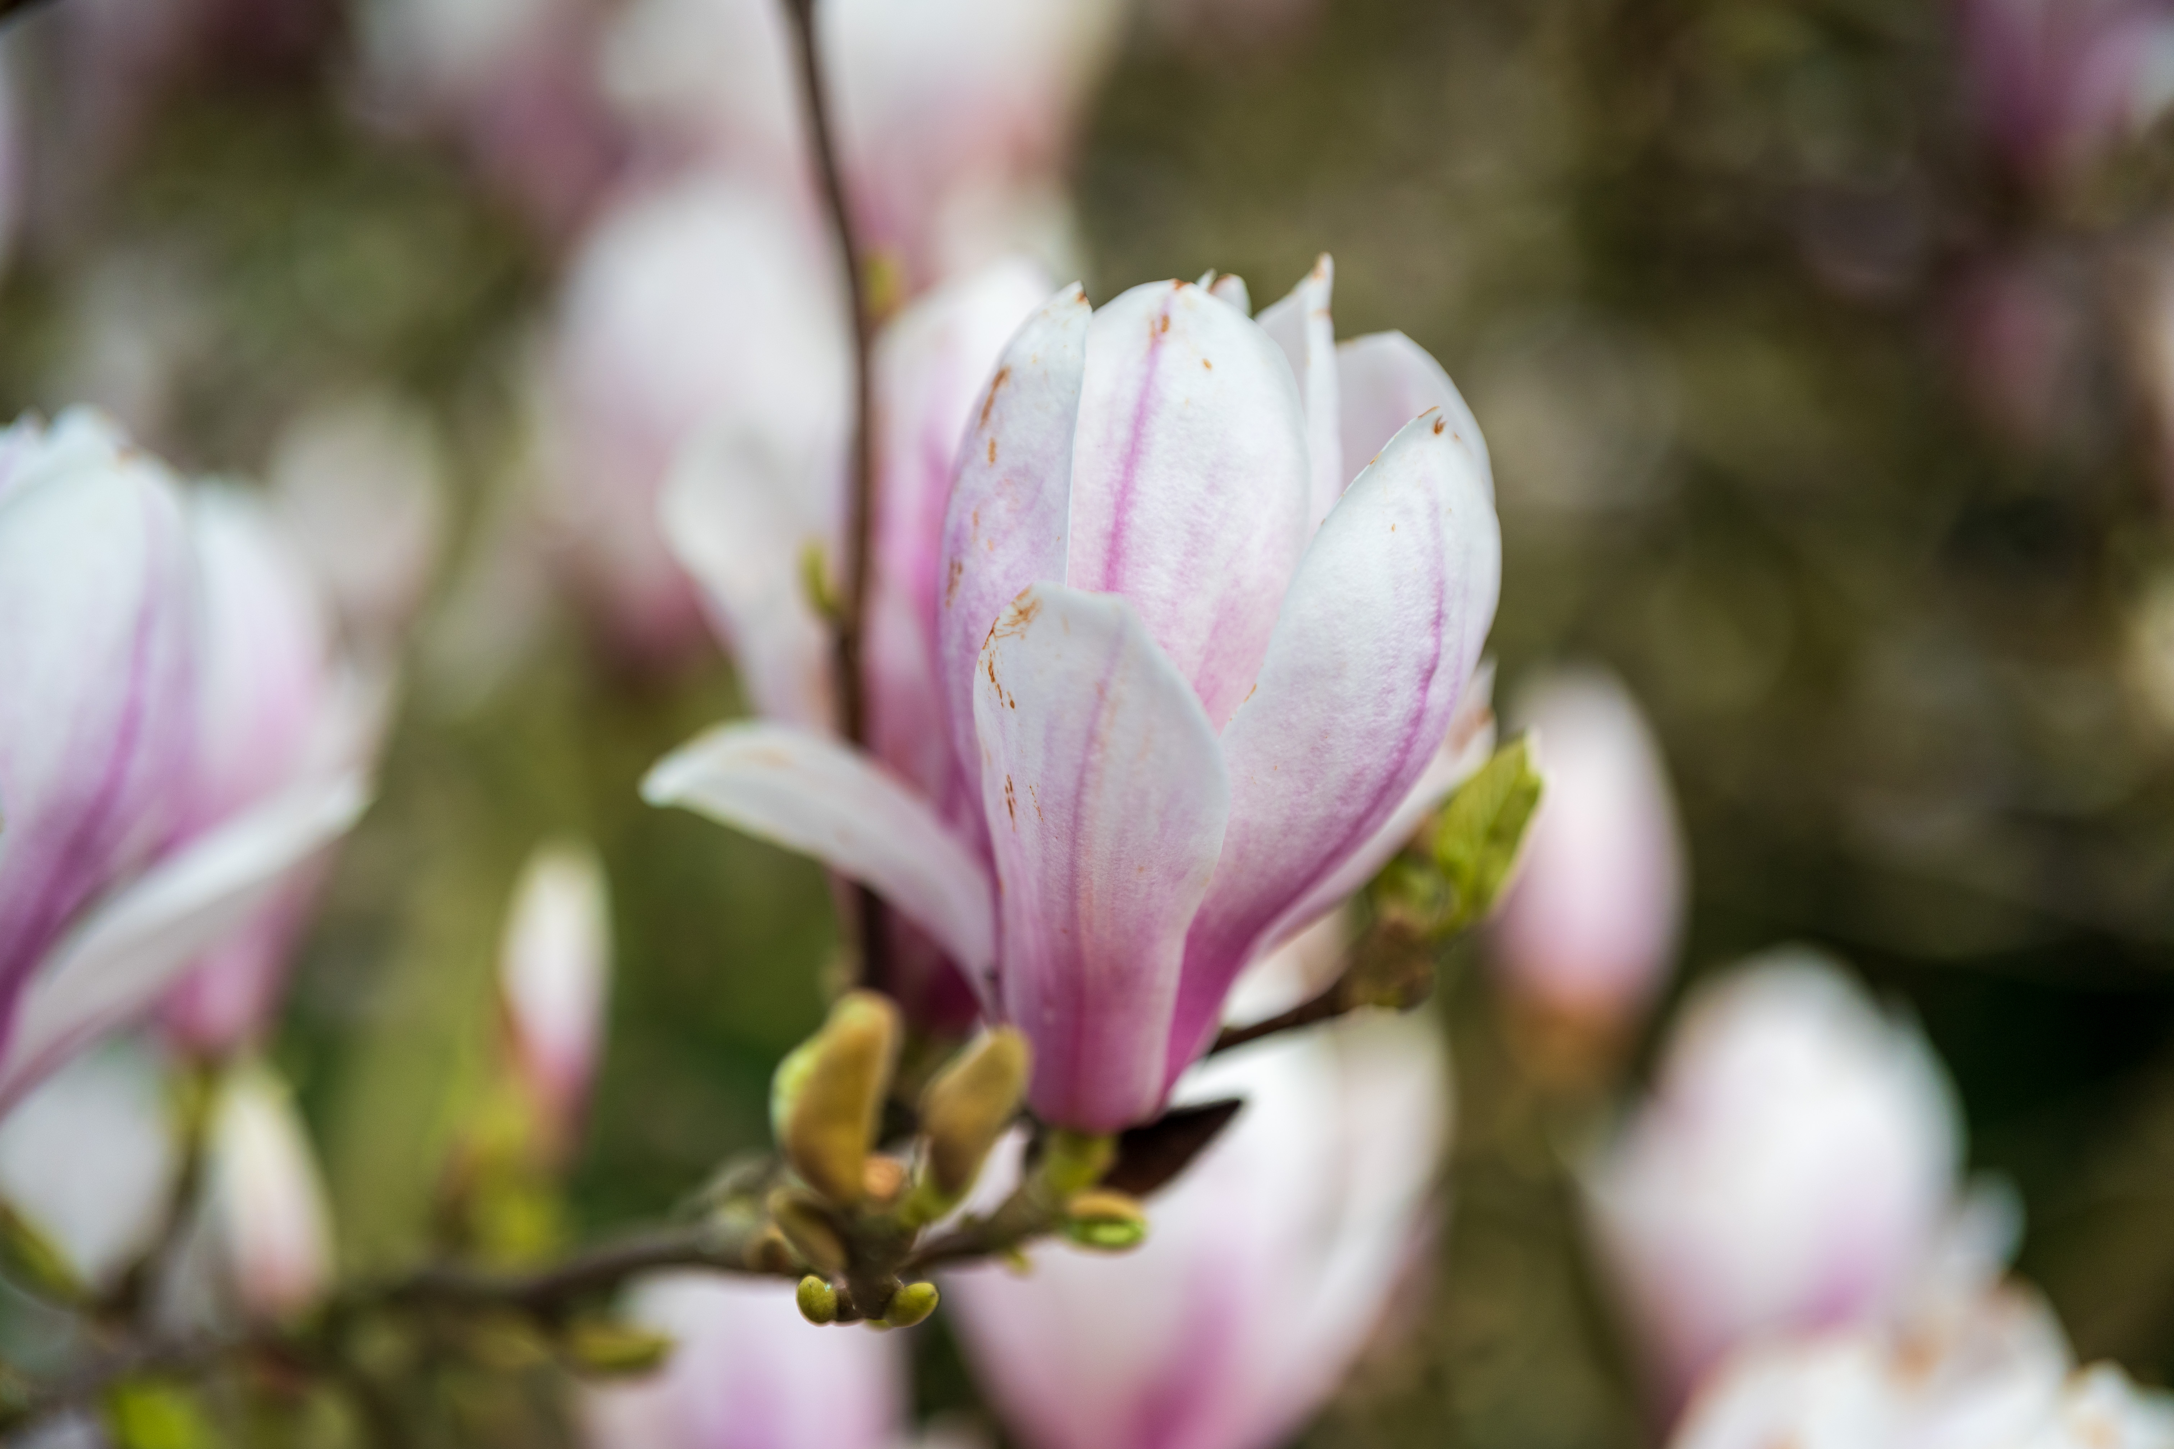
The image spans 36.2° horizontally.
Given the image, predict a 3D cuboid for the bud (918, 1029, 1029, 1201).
[{"bbox_3d":[-0.014,0.049,0.418,0.009,0.022,0.009,24,5,0],"label":"bud"}]

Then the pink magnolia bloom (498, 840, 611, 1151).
[{"bbox_3d":[-0.082,0.042,0.510,0.015,0.046,0.015,0,6,0],"label":"pink magnolia bloom"}]

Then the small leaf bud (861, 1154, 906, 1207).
[{"bbox_3d":[-0.025,0.057,0.415,0.006,0.006,0.006,6,17,0],"label":"small leaf bud"}]

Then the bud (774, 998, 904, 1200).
[{"bbox_3d":[-0.031,0.047,0.418,0.013,0.026,0.012,8,5,0],"label":"bud"}]

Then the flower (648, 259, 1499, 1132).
[{"bbox_3d":[-0.002,-0.004,0.432,0.109,0.110,0.095,4,3,0],"label":"flower"}]

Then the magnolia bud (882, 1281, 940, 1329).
[{"bbox_3d":[-0.022,0.071,0.405,0.007,0.005,0.005,-40,0,14],"label":"magnolia bud"}]

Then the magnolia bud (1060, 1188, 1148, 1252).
[{"bbox_3d":[0.002,0.062,0.412,0.011,0.007,0.007,-3,0,24],"label":"magnolia bud"}]

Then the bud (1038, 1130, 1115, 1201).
[{"bbox_3d":[-0.001,0.056,0.420,0.009,0.009,0.009,15,6,0],"label":"bud"}]

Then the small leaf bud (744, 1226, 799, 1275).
[{"bbox_3d":[-0.040,0.067,0.424,0.005,0.008,0.005,-43,6,0],"label":"small leaf bud"}]

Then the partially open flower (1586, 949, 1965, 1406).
[{"bbox_3d":[0.128,0.085,0.620,0.063,0.086,0.063,16,6,0],"label":"partially open flower"}]

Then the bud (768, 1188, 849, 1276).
[{"bbox_3d":[-0.035,0.064,0.416,0.006,0.013,0.006,-40,6,0],"label":"bud"}]

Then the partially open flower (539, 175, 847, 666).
[{"bbox_3d":[-0.082,-0.064,0.700,0.065,0.100,0.065,6,3,0],"label":"partially open flower"}]

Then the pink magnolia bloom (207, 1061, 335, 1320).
[{"bbox_3d":[-0.123,0.070,0.500,0.015,0.037,0.015,-13,3,0],"label":"pink magnolia bloom"}]

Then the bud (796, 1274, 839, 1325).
[{"bbox_3d":[-0.033,0.070,0.405,0.005,0.006,0.005,-28,15,0],"label":"bud"}]

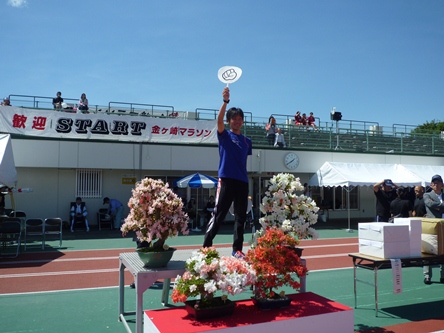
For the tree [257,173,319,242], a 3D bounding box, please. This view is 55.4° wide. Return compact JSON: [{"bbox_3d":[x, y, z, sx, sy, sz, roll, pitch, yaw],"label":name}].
[{"bbox_3d":[0.777,0.524,5.100,0.740,0.870,0.640,1,-2,-23],"label":"tree"}]

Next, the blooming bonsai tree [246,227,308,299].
[{"bbox_3d":[0.544,0.946,4.150,0.560,0.710,0.500,1,-2,-23],"label":"blooming bonsai tree"}]

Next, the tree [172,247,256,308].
[{"bbox_3d":[-0.077,1.019,3.850,0.740,0.560,0.580,1,-2,-23],"label":"tree"}]

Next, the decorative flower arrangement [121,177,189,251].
[{"bbox_3d":[-0.712,0.510,4.500,0.660,0.790,0.600,1,-2,-23],"label":"decorative flower arrangement"}]

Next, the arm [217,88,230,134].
[{"bbox_3d":[0.017,-0.644,4.870,0.150,0.540,0.160,1,-2,-23],"label":"arm"}]

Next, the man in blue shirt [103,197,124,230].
[{"bbox_3d":[-3.614,1.566,14.100,0.680,1.100,0.500,1,-2,-18],"label":"man in blue shirt"}]

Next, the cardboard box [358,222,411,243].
[{"bbox_3d":[2.165,0.879,5.649,0.410,0.205,0.440,1,-2,-22],"label":"cardboard box"}]

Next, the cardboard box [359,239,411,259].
[{"bbox_3d":[2.163,1.083,5.643,0.410,0.205,0.440,1,-2,-22],"label":"cardboard box"}]

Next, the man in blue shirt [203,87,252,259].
[{"bbox_3d":[0.064,0.070,4.900,0.540,1.980,0.400,1,-2,-24],"label":"man in blue shirt"}]

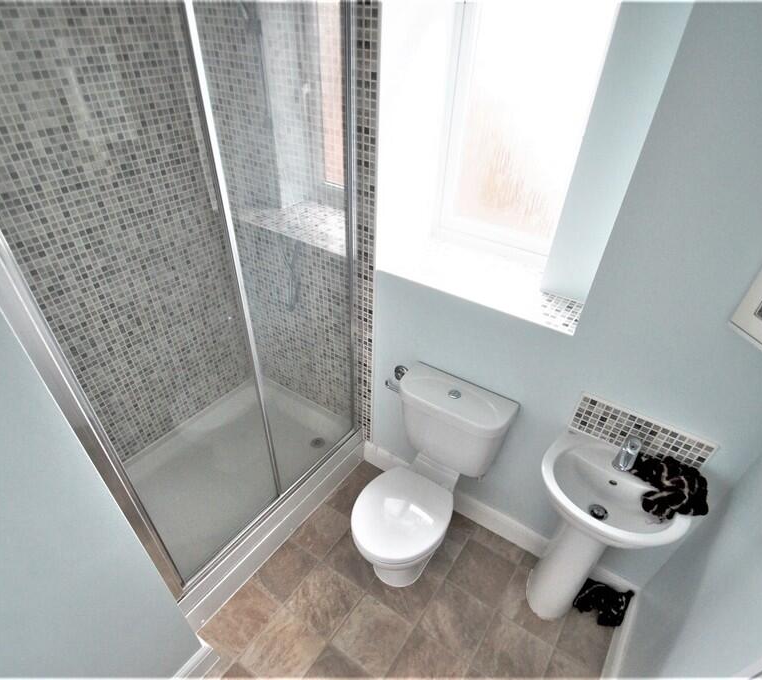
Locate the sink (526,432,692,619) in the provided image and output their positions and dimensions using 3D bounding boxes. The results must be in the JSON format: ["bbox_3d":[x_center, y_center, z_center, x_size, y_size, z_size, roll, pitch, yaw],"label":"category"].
[{"bbox_3d":[0.717,0.787,1.548,0.440,0.830,0.370,23,40,27],"label":"sink"}]

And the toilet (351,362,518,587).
[{"bbox_3d":[0.159,0.648,1.732,0.450,0.815,0.622,23,40,27],"label":"toilet"}]

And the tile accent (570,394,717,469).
[{"bbox_3d":[0.839,0.319,1.396,0.391,0.172,0.015,23,40,27],"label":"tile accent"}]

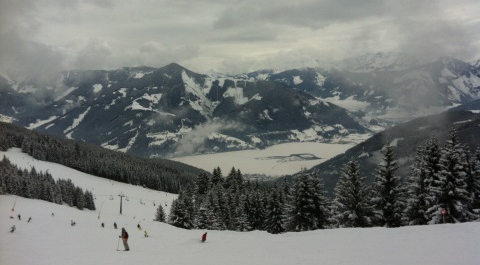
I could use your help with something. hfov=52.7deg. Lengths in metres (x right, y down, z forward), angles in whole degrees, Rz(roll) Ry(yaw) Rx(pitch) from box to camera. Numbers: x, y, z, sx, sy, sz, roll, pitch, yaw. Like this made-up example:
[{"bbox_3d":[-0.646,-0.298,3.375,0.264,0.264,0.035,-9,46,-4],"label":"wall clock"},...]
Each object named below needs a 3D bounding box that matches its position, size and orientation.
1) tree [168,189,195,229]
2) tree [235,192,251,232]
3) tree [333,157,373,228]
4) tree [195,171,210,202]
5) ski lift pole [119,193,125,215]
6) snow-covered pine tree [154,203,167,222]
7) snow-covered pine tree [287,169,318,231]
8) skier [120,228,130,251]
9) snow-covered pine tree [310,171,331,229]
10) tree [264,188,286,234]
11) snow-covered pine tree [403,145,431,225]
[{"bbox_3d":[-10.682,14.080,88.527,4.600,7.514,4.600,0,7,0],"label":"tree"},{"bbox_3d":[0.400,12.660,77.585,2.700,6.589,2.700,0,7,0],"label":"tree"},{"bbox_3d":[16.555,8.913,71.340,5.500,10.475,5.500,0,7,0],"label":"tree"},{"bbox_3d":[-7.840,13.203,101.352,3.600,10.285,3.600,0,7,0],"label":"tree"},{"bbox_3d":[-64.584,39.259,264.224,3.600,12.319,1.600,5,9,37],"label":"ski lift pole"},{"bbox_3d":[-21.268,21.474,129.696,3.200,4.821,3.200,0,7,0],"label":"snow-covered pine tree"},{"bbox_3d":[9.537,10.333,73.393,4.800,9.633,4.800,0,7,0],"label":"snow-covered pine tree"},{"bbox_3d":[-8.491,7.934,35.887,0.780,1.789,0.600,2,7,13],"label":"skier"},{"bbox_3d":[12.289,10.613,75.417,3.600,9.260,3.600,0,7,0],"label":"snow-covered pine tree"},{"bbox_3d":[5.458,12.015,74.541,3.400,7.278,3.400,0,7,0],"label":"tree"},{"bbox_3d":[24.496,7.415,67.285,4.300,11.350,4.300,0,7,0],"label":"snow-covered pine tree"}]

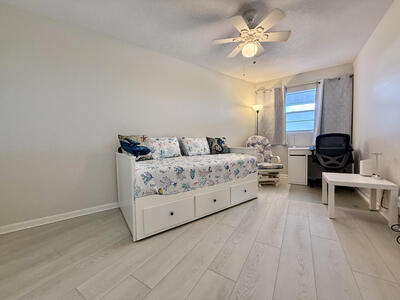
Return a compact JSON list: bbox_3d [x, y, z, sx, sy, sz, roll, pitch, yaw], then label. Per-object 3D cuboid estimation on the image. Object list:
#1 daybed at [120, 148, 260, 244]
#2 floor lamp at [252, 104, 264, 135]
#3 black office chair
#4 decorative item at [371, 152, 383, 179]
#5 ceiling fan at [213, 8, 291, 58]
[{"bbox_3d":[-0.141,0.429,2.575,1.970,0.834,1.020,-3,4,-34],"label":"daybed"},{"bbox_3d":[1.416,-0.171,3.930,0.260,1.830,0.260,1,3,31],"label":"floor lamp"},{"bbox_3d":[2.534,0.233,3.093,0.600,1.060,0.580,1,3,33],"label":"black office chair"},{"bbox_3d":[2.277,0.196,2.083,0.110,0.309,0.110,1,3,31],"label":"decorative item"},{"bbox_3d":[0.611,-1.381,1.943,0.880,0.480,0.880,1,3,31],"label":"ceiling fan"}]

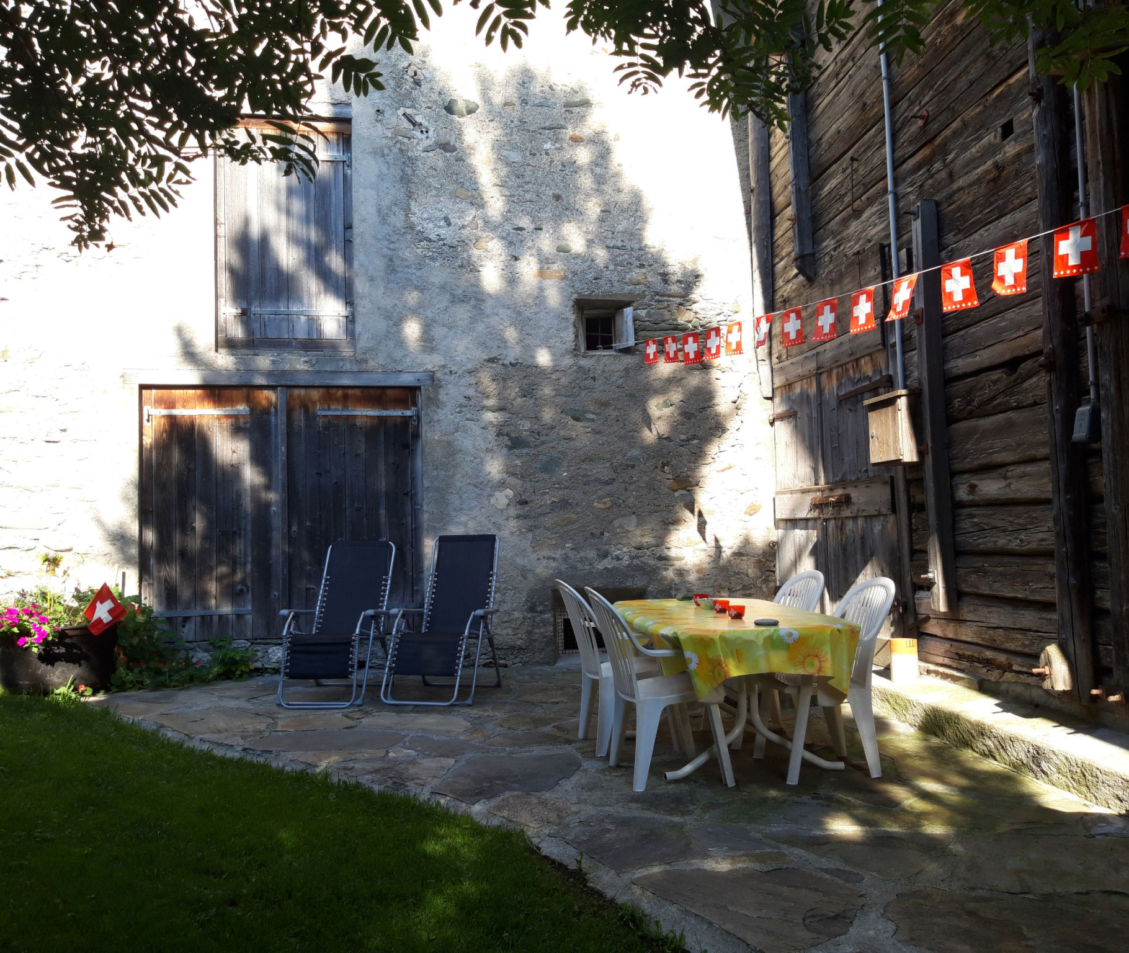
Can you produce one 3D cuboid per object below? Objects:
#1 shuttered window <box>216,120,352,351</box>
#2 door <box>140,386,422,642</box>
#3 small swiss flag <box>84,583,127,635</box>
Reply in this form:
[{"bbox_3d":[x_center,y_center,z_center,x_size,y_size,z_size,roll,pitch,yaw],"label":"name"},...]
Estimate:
[{"bbox_3d":[-2.382,-2.067,8.179,1.140,1.981,0.120,-1,-3,-9],"label":"shuttered window"},{"bbox_3d":[-2.490,0.332,8.400,2.400,2.220,0.100,-1,-3,-7],"label":"door"},{"bbox_3d":[-3.488,1.007,7.250,0.300,0.280,0.060,-42,11,-6],"label":"small swiss flag"}]

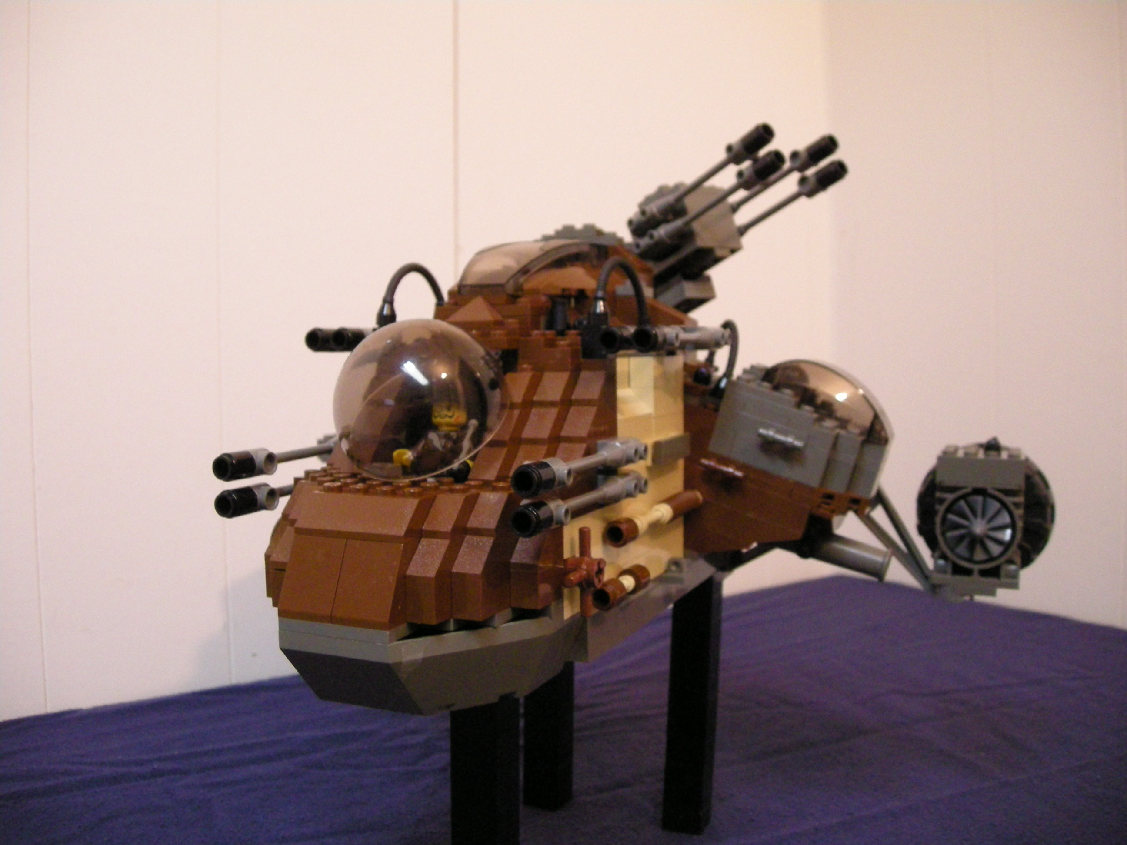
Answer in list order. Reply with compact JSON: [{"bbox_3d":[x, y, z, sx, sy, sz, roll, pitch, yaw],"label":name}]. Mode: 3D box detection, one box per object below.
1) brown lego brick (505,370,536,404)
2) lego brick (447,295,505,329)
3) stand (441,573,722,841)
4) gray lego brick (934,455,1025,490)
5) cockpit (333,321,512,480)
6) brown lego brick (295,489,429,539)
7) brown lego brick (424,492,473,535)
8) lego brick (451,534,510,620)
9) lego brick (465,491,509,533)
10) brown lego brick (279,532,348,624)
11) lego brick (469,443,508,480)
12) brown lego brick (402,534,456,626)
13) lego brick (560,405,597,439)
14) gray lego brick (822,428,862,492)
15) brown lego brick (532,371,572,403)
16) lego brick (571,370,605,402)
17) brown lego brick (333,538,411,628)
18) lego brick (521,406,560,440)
[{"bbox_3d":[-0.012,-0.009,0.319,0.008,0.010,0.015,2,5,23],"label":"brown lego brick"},{"bbox_3d":[-0.026,-0.033,0.335,0.016,0.010,0.008,1,5,24],"label":"lego brick"},{"bbox_3d":[-0.004,0.119,0.431,0.085,0.120,0.157,2,5,23],"label":"stand"},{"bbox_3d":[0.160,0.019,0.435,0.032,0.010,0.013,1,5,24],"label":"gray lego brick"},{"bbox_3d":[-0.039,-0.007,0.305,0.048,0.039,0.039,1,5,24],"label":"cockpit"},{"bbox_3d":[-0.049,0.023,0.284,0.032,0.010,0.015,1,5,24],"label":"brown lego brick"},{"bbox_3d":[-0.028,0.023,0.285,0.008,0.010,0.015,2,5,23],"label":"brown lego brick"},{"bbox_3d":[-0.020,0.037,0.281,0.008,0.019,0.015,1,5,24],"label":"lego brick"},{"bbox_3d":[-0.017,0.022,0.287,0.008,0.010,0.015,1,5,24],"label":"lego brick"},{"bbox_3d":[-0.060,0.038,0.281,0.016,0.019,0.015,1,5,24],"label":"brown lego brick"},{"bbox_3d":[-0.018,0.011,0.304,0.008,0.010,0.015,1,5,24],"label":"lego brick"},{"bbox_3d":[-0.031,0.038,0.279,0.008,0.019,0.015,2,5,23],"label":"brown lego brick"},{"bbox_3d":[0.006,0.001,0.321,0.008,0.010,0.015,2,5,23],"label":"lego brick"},{"bbox_3d":[0.096,0.013,0.387,0.008,0.019,0.010,19,12,21],"label":"gray lego brick"},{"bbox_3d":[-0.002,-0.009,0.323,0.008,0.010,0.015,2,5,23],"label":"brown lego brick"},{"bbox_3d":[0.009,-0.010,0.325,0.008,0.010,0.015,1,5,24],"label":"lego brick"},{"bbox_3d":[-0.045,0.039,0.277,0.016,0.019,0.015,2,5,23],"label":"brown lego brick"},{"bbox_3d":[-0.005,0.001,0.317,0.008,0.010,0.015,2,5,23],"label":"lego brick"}]

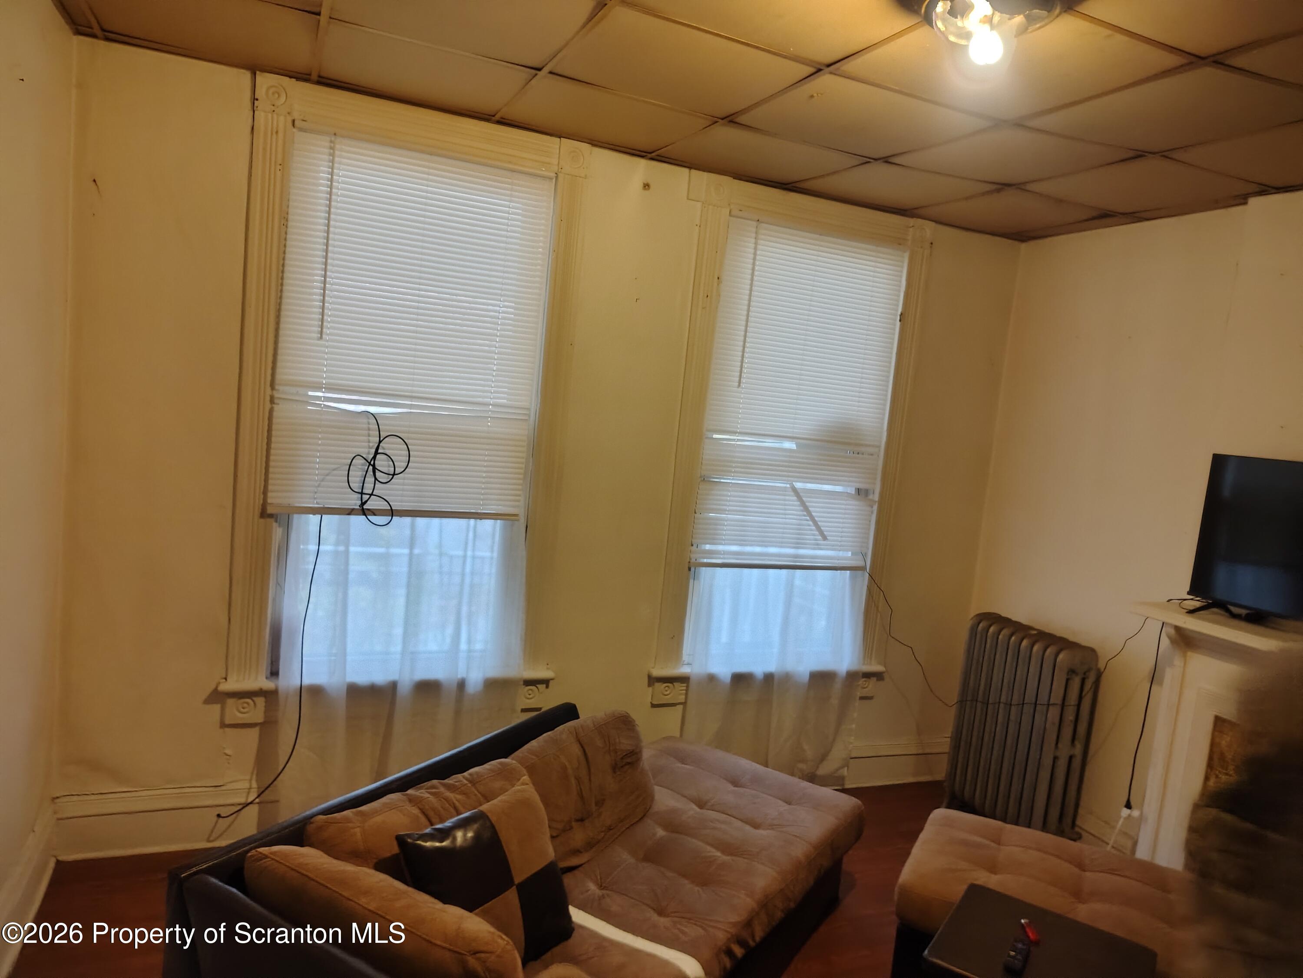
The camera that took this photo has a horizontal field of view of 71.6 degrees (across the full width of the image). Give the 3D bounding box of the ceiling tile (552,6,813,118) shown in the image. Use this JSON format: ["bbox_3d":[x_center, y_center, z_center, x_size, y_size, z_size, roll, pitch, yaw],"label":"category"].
[{"bbox_3d":[0.076,-1.176,2.523,0.600,0.018,0.600,3,7,-24],"label":"ceiling tile"}]

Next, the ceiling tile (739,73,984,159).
[{"bbox_3d":[0.632,-1.127,2.769,0.600,0.018,0.600,3,7,-24],"label":"ceiling tile"}]

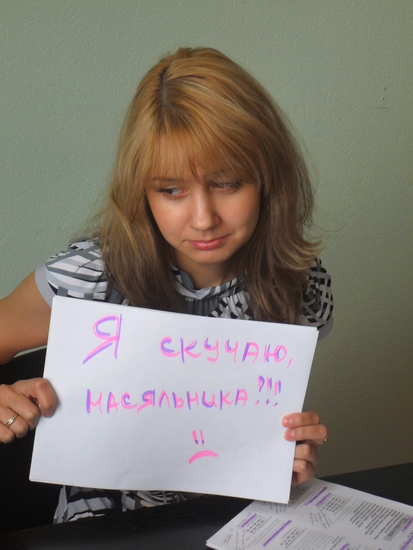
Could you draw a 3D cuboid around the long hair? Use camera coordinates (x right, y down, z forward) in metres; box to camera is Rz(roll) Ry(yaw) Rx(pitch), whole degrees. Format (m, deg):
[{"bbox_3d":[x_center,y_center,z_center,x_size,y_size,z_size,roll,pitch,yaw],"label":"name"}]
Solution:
[{"bbox_3d":[0.002,-0.098,1.600,0.262,0.335,0.250,-5,22,-3],"label":"long hair"}]

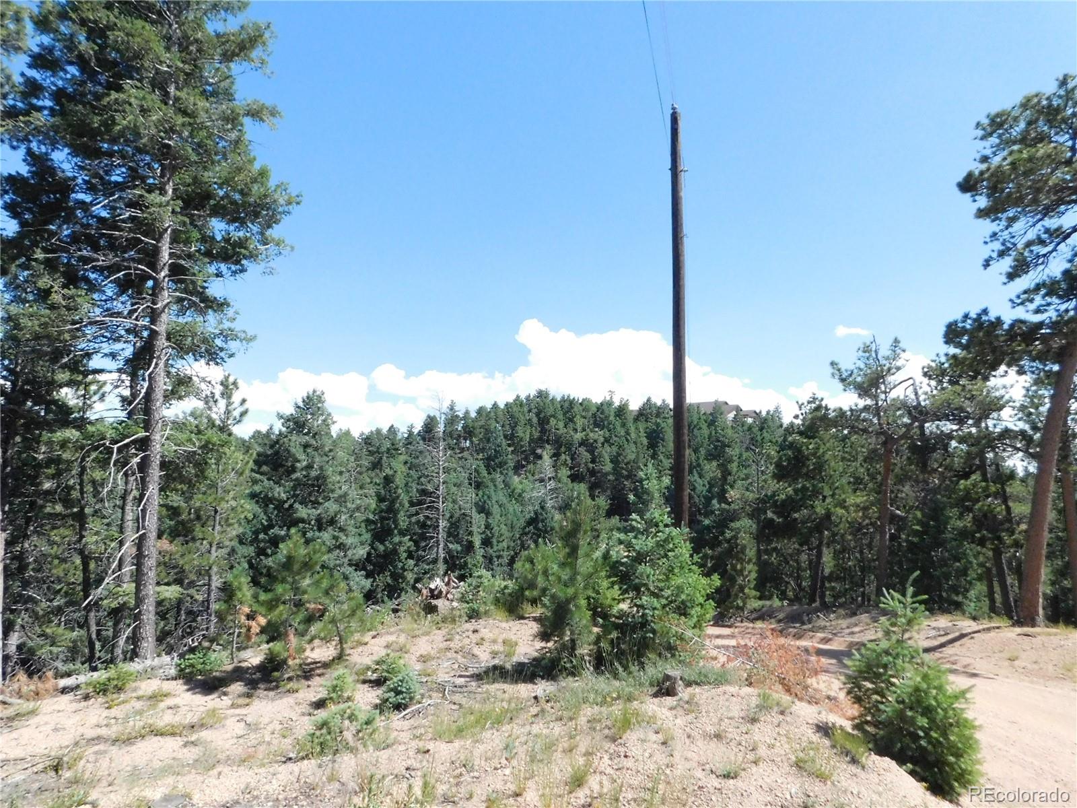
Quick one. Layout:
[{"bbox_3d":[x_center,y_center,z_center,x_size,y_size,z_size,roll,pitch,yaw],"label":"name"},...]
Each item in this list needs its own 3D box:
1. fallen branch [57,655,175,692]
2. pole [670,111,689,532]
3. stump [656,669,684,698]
[{"bbox_3d":[-5.374,3.451,9.150,1.363,0.200,0.220,-4,-3,-18],"label":"fallen branch"},{"bbox_3d":[2.730,-0.866,13.918,0.300,10.256,0.300,-1,-5,11],"label":"pole"},{"bbox_3d":[1.426,3.025,7.750,0.290,0.255,0.270,-1,-5,10],"label":"stump"}]

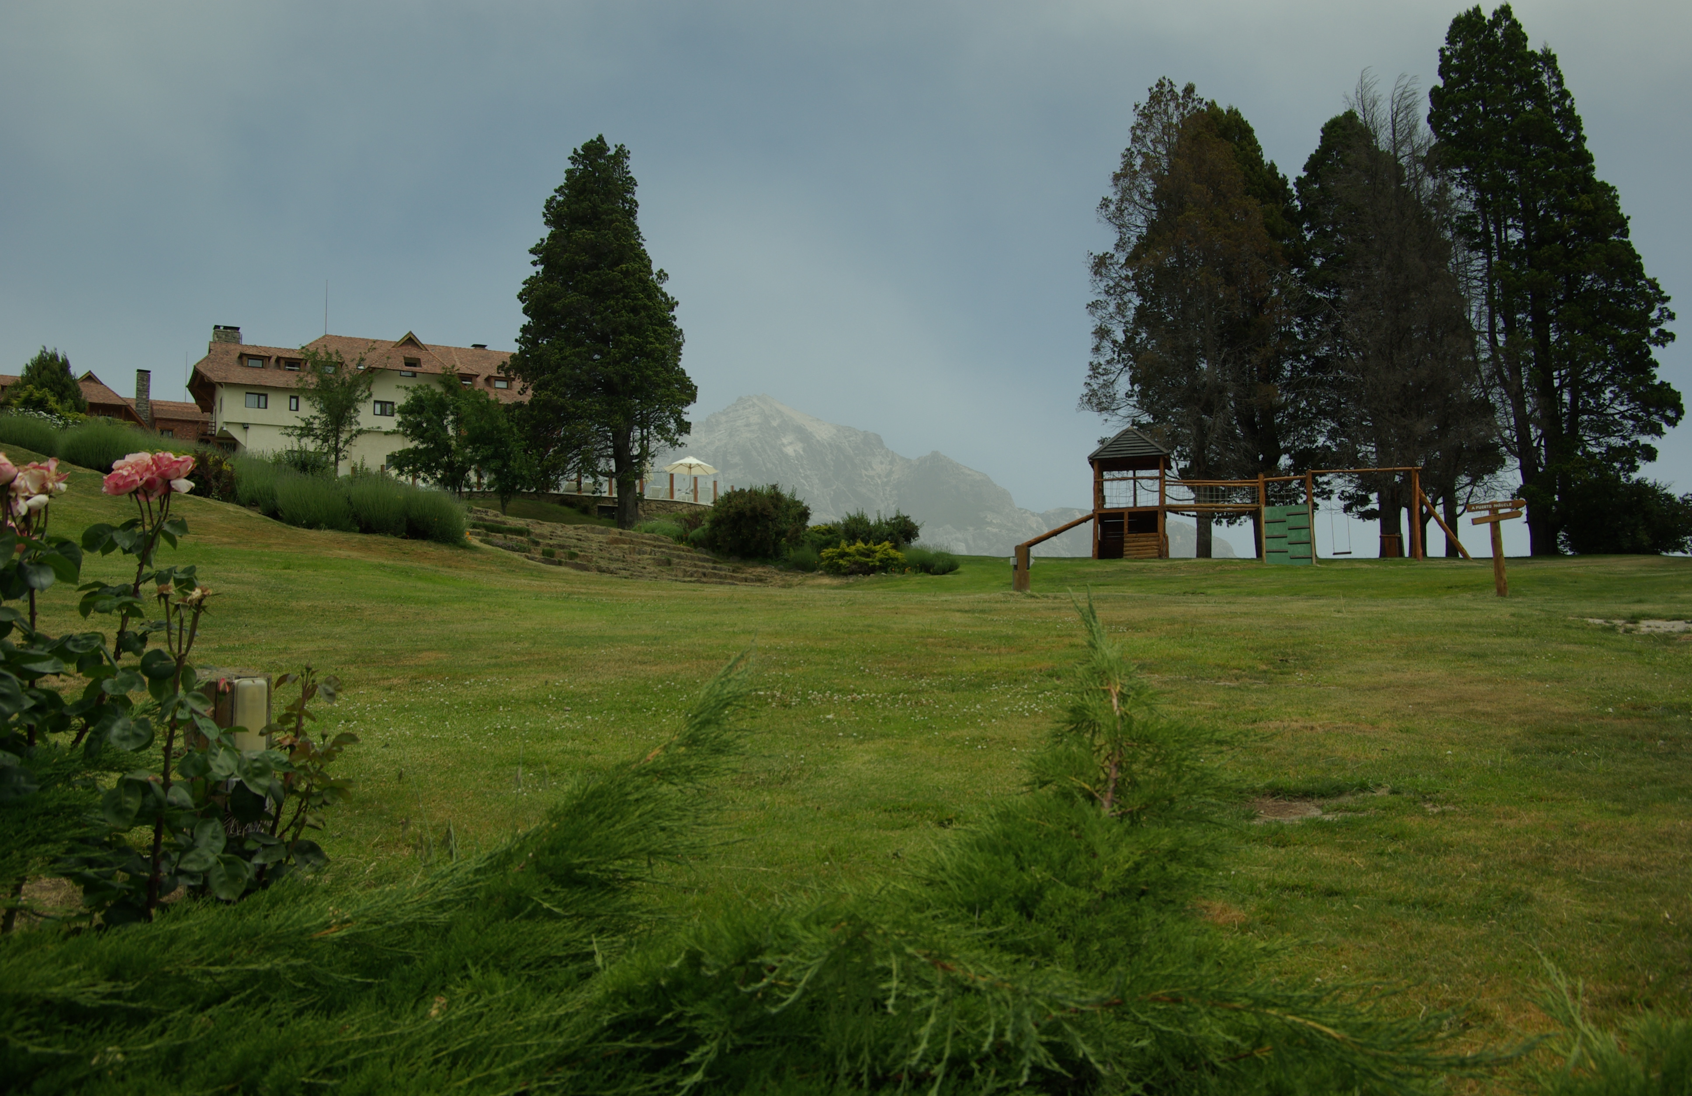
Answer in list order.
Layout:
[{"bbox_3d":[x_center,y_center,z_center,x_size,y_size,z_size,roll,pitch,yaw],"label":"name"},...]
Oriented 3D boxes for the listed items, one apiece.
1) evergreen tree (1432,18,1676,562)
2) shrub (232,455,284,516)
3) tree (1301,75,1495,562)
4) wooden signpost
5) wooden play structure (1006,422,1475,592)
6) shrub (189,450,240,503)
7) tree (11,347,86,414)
[{"bbox_3d":[24.098,-9.118,47.775,8.200,18.590,8.000,1,2,27],"label":"evergreen tree"},{"bbox_3d":[-10.001,-1.056,24.000,0.900,1.000,0.850,1,-5,-23],"label":"shrub"},{"bbox_3d":[18.835,-7.905,47.803,6.710,16.280,6.600,1,1,22],"label":"tree"},{"bbox_3d":[11.046,0.000,24.000,0.930,1.600,0.250,-2,-5,12],"label":"wooden signpost"},{"bbox_3d":[9.101,-1.174,33.000,10.300,3.200,2.400,-1,-5,10],"label":"wooden play structure"},{"bbox_3d":[-12.782,-1.454,28.487,1.010,1.080,1.050,0,2,-24],"label":"shrub"},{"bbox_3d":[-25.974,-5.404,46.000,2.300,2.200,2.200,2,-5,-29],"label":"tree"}]

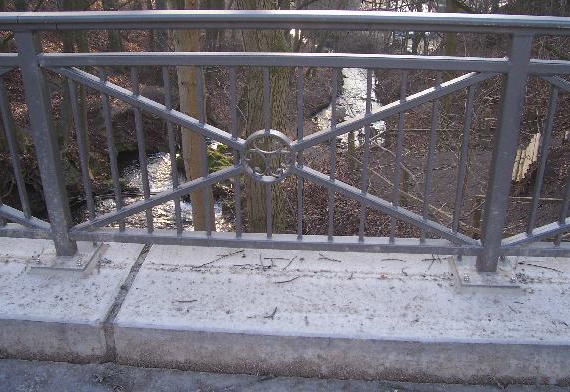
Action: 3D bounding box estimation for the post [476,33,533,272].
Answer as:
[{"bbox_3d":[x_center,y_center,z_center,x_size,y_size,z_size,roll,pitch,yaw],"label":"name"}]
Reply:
[{"bbox_3d":[0.912,-0.143,2.329,0.079,1.045,0.067,2,24,5],"label":"post"}]

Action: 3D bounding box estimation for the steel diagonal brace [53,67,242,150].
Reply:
[{"bbox_3d":[-0.577,-0.383,2.372,0.859,0.031,0.049,23,24,-4],"label":"steel diagonal brace"}]

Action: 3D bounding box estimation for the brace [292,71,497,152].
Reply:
[{"bbox_3d":[0.433,-0.352,2.286,0.865,0.031,0.049,-20,20,14],"label":"brace"}]

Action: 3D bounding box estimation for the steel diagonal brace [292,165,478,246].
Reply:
[{"bbox_3d":[0.453,0.047,2.457,0.896,0.031,0.049,23,24,-4],"label":"steel diagonal brace"}]

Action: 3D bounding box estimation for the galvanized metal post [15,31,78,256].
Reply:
[{"bbox_3d":[-1.060,-0.203,2.499,0.079,1.045,0.067,2,24,5],"label":"galvanized metal post"}]

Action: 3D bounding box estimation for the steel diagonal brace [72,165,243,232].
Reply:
[{"bbox_3d":[-0.594,0.020,2.549,0.893,0.031,0.049,-19,20,13],"label":"steel diagonal brace"}]

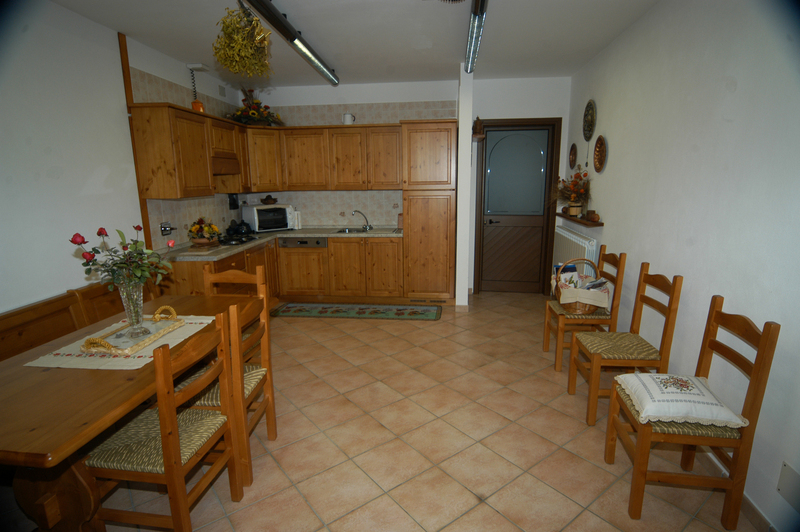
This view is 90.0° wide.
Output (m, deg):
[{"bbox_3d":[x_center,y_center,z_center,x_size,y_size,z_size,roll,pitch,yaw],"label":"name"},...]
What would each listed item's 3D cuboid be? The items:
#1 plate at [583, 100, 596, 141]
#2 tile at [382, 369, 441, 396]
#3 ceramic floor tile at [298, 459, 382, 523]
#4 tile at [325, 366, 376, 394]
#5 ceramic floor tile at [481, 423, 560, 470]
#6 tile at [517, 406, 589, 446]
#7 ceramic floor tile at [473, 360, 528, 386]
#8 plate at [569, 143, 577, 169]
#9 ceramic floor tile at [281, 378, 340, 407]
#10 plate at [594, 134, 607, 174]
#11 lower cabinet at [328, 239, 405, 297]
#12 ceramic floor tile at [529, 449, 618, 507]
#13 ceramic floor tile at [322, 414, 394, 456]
[{"bbox_3d":[1.824,-1.404,3.854,0.030,0.380,0.370,1,11,9],"label":"plate"},{"bbox_3d":[0.074,0.885,3.027,0.326,0.010,0.326,-9,13,-37],"label":"tile"},{"bbox_3d":[-0.273,1.025,1.830,0.300,0.010,0.300,-9,13,-37],"label":"ceramic floor tile"},{"bbox_3d":[-0.363,0.827,2.897,0.300,0.010,0.300,-9,13,-37],"label":"tile"},{"bbox_3d":[0.643,0.965,2.155,0.303,0.010,0.303,-9,14,-37],"label":"ceramic floor tile"},{"bbox_3d":[0.934,0.976,2.461,0.326,0.010,0.326,-9,13,-37],"label":"tile"},{"bbox_3d":[0.764,0.801,2.996,0.303,0.010,0.303,-9,14,-37],"label":"ceramic floor tile"},{"bbox_3d":[1.946,-1.232,4.489,0.040,0.280,0.280,1,11,8],"label":"plate"},{"bbox_3d":[-0.643,0.917,2.888,0.326,0.010,0.326,-9,13,-37],"label":"ceramic floor tile"},{"bbox_3d":[1.817,-1.015,3.623,0.050,0.330,0.330,1,11,8],"label":"plate"},{"bbox_3d":[-0.381,-0.037,5.009,0.901,0.710,0.570,1,11,7],"label":"lower cabinet"},{"bbox_3d":[0.824,1.002,1.909,0.300,0.010,0.300,-9,13,-37],"label":"ceramic floor tile"},{"bbox_3d":[-0.242,1.003,2.378,0.326,0.010,0.326,-9,13,-37],"label":"ceramic floor tile"}]

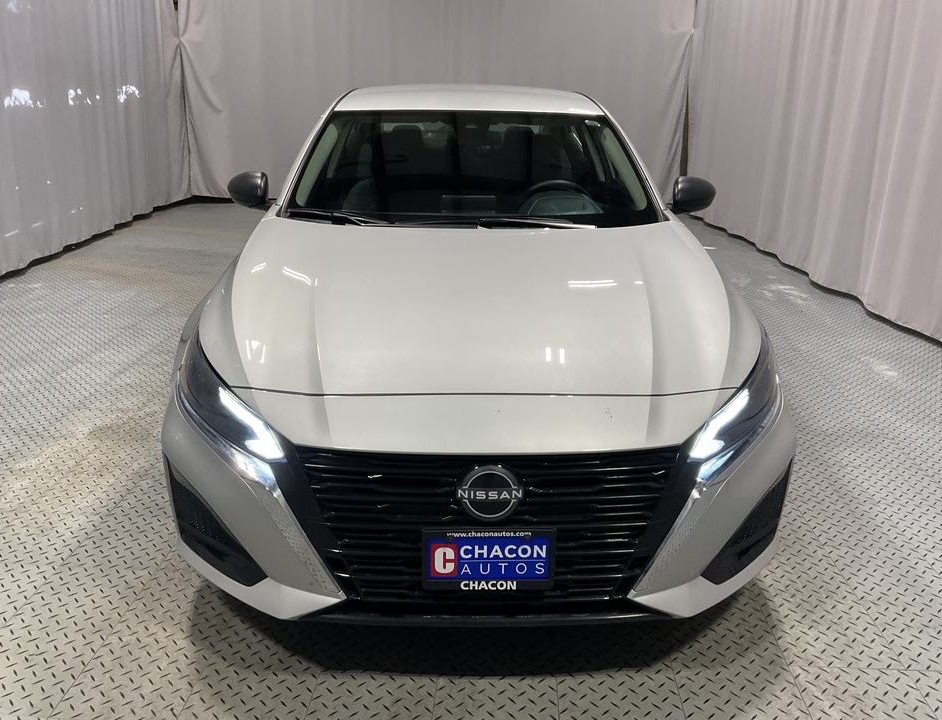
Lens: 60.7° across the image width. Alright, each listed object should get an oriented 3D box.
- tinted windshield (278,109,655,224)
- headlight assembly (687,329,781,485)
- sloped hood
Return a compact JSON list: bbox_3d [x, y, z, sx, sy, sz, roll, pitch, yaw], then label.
[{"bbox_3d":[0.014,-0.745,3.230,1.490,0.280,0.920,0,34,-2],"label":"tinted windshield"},{"bbox_3d":[0.686,0.102,2.156,0.400,0.260,0.420,-4,20,-13],"label":"headlight assembly"},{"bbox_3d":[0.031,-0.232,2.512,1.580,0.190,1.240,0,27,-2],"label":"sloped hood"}]

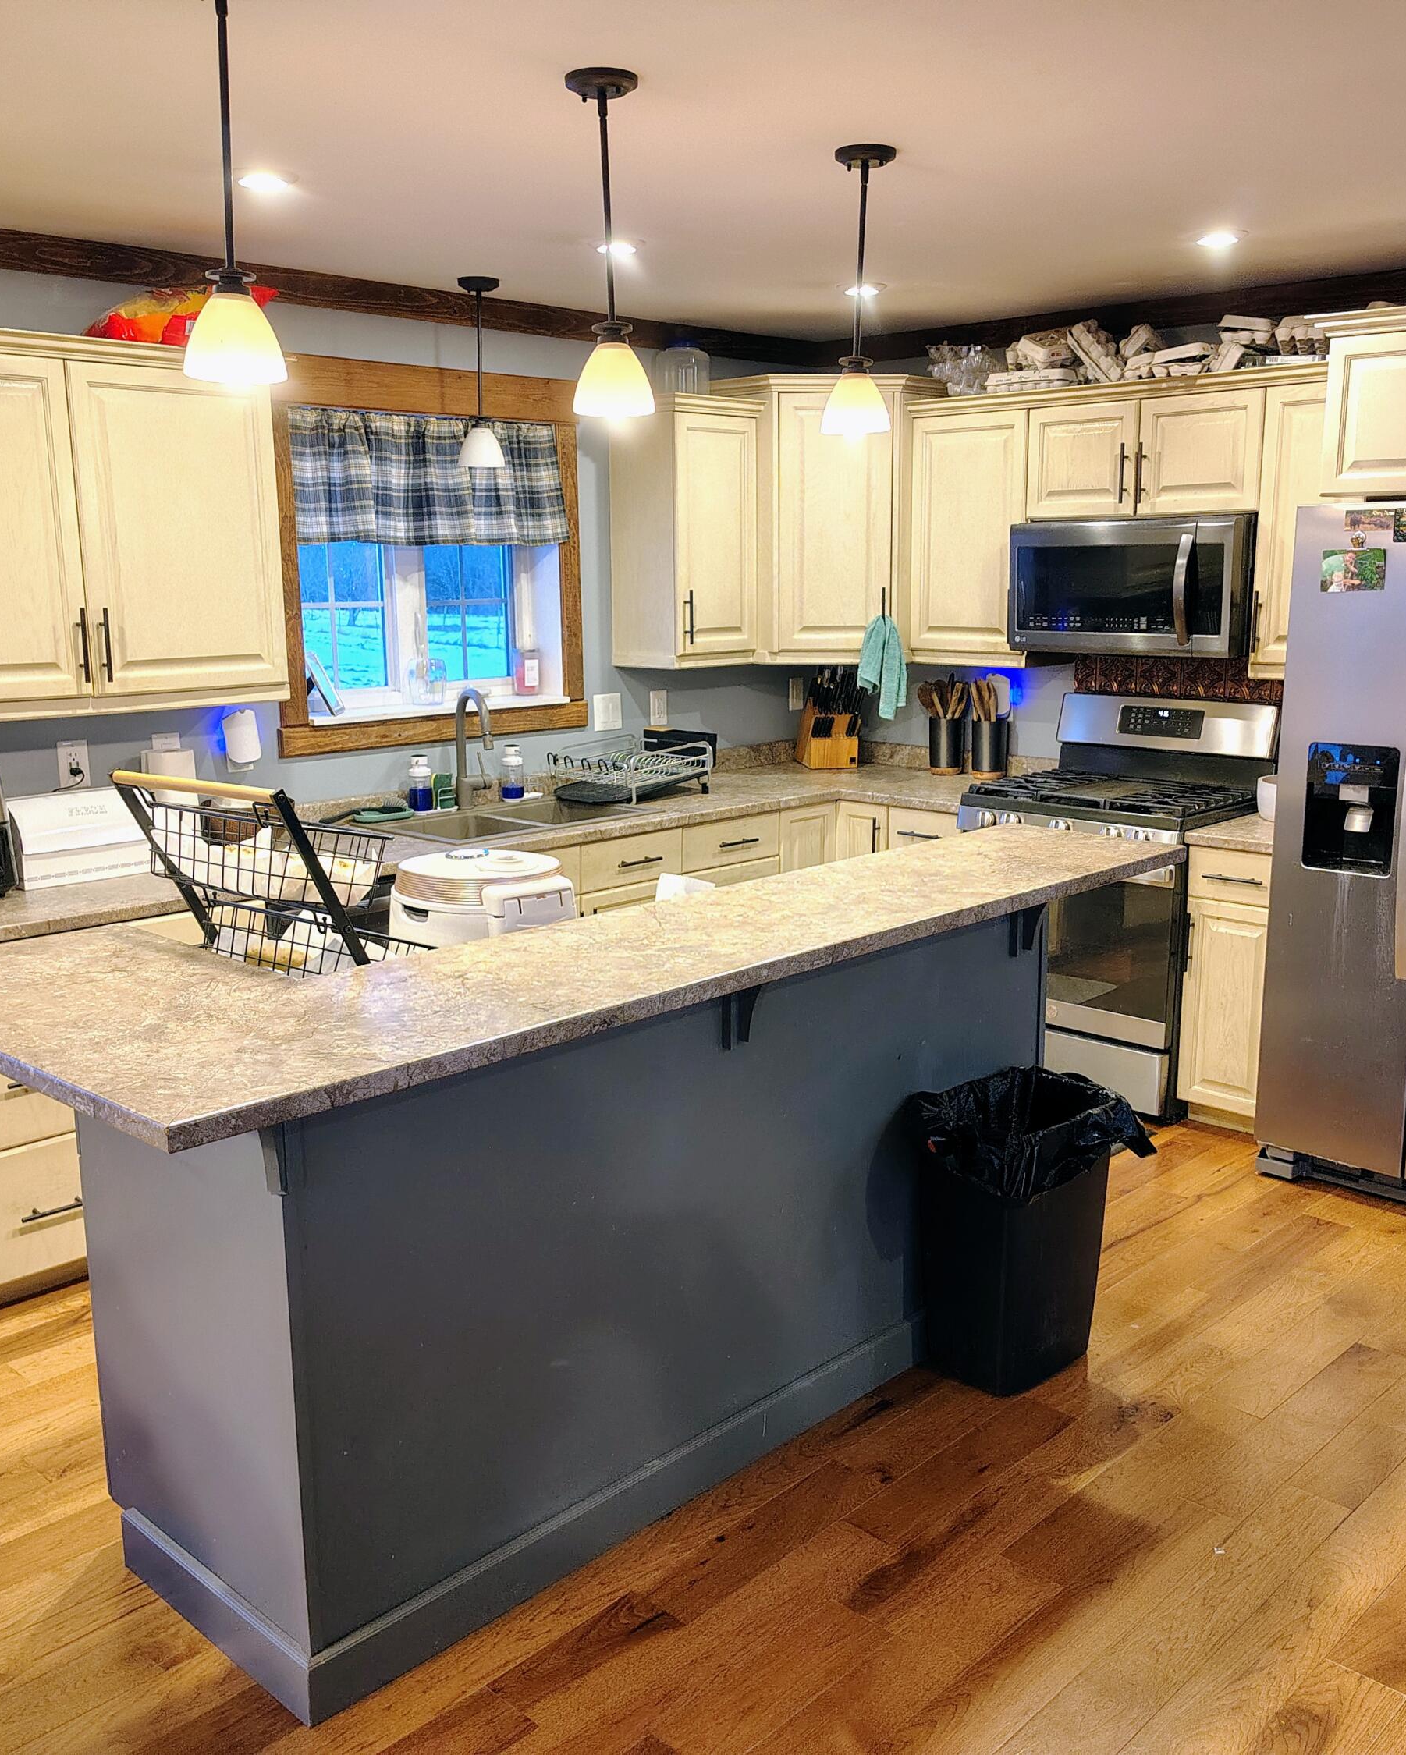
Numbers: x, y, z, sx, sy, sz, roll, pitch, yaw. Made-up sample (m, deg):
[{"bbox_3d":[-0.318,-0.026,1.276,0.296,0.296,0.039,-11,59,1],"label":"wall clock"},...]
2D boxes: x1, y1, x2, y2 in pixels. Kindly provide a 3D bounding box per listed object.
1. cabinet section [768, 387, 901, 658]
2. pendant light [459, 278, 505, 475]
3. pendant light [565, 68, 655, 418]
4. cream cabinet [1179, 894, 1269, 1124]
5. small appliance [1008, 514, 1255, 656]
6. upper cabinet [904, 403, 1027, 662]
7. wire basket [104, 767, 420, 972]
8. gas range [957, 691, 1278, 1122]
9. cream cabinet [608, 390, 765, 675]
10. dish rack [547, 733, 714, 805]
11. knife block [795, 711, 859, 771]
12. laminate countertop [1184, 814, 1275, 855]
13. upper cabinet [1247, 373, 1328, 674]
[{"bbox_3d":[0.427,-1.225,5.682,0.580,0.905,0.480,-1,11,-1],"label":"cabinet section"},{"bbox_3d":[-0.637,-1.441,4.663,0.140,0.520,0.140,-1,11,-1],"label":"pendant light"},{"bbox_3d":[-0.166,-1.059,2.747,0.142,0.545,0.142,-1,11,-1],"label":"pendant light"},{"bbox_3d":[1.705,0.370,4.792,0.300,0.690,0.605,10,15,43],"label":"cream cabinet"},{"bbox_3d":[1.383,-0.914,5.079,0.759,0.408,0.420,10,15,42],"label":"small appliance"},{"bbox_3d":[0.973,-1.158,5.473,0.470,0.863,0.361,10,15,42],"label":"upper cabinet"},{"bbox_3d":[-0.691,0.021,2.729,0.420,0.415,0.400,8,14,37],"label":"wire basket"},{"bbox_3d":[1.293,0.059,5.164,0.756,1.200,0.685,10,15,42],"label":"gas range"},{"bbox_3d":[-0.056,-1.156,5.488,0.369,0.866,0.430,10,15,42],"label":"cream cabinet"},{"bbox_3d":[-0.254,-0.350,5.295,0.410,0.160,0.390,10,15,42],"label":"dish rack"},{"bbox_3d":[0.462,-0.530,5.987,0.170,0.235,0.210,-2,11,-7],"label":"knife block"},{"bbox_3d":[1.695,-0.131,4.692,0.315,0.038,0.615,10,15,43],"label":"laminate countertop"},{"bbox_3d":[1.785,-0.984,4.616,0.295,0.825,0.350,10,15,43],"label":"upper cabinet"}]

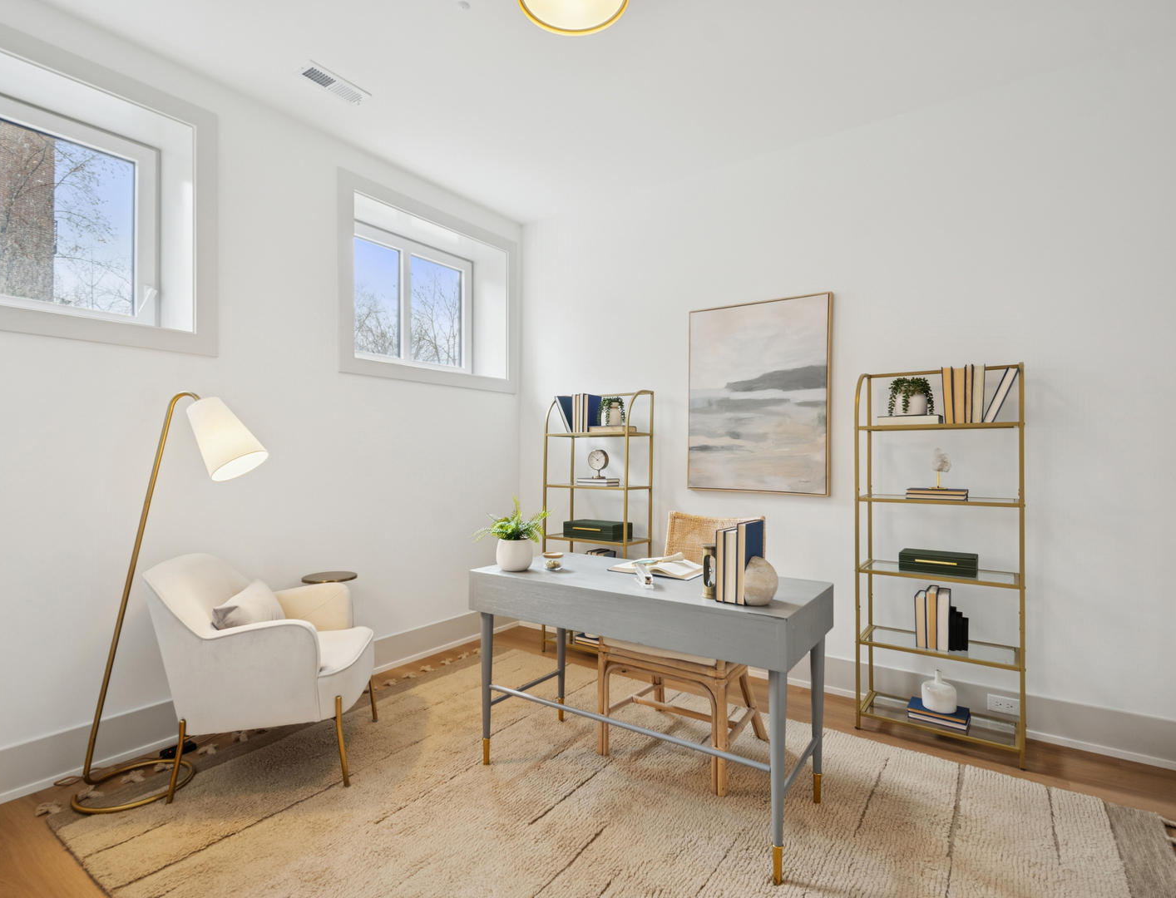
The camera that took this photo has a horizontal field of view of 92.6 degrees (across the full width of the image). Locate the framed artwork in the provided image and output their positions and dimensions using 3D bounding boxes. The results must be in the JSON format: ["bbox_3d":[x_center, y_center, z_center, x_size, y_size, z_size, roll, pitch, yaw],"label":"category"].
[{"bbox_3d":[0.924,-0.282,3.098,0.777,1.042,0.045,0,0,33],"label":"framed artwork"}]

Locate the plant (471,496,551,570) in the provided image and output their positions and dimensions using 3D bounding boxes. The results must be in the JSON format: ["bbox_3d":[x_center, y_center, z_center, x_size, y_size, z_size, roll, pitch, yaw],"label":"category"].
[{"bbox_3d":[-0.302,0.337,2.287,0.260,0.300,0.250,0,0,0],"label":"plant"}]

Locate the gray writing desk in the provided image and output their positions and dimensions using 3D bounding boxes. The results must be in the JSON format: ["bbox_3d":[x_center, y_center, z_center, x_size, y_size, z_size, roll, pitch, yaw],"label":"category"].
[{"bbox_3d":[0.207,0.875,2.123,1.220,0.780,0.550,0,0,35],"label":"gray writing desk"}]

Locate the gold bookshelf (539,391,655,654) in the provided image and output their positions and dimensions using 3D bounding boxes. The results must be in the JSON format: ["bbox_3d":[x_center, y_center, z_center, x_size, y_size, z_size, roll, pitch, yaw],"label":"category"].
[{"bbox_3d":[0.053,0.452,3.439,0.625,1.630,0.288,0,0,36],"label":"gold bookshelf"}]

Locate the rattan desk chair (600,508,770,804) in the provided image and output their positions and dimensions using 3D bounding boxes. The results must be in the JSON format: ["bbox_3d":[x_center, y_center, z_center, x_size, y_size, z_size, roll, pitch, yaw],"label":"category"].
[{"bbox_3d":[0.426,0.786,2.383,0.550,0.960,0.560,0,0,35],"label":"rattan desk chair"}]

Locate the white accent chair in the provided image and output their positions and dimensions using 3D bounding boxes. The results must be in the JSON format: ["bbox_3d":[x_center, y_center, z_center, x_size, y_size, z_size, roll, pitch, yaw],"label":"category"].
[{"bbox_3d":[-1.254,0.847,2.270,0.760,0.825,0.610,0,0,-10],"label":"white accent chair"}]

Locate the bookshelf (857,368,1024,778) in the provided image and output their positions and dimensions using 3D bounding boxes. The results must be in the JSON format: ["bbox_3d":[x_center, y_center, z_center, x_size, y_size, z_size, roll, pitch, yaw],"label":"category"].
[{"bbox_3d":[1.554,0.451,2.498,0.617,1.640,0.284,0,0,36],"label":"bookshelf"}]

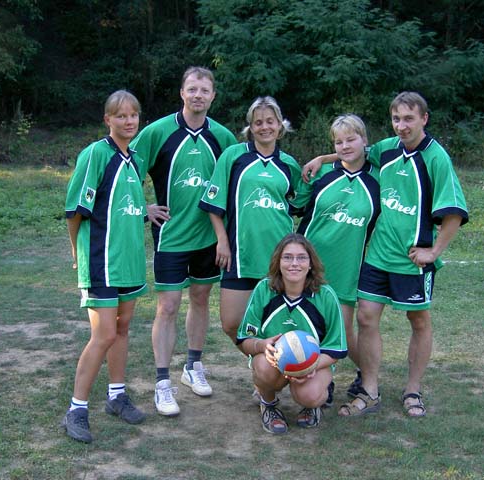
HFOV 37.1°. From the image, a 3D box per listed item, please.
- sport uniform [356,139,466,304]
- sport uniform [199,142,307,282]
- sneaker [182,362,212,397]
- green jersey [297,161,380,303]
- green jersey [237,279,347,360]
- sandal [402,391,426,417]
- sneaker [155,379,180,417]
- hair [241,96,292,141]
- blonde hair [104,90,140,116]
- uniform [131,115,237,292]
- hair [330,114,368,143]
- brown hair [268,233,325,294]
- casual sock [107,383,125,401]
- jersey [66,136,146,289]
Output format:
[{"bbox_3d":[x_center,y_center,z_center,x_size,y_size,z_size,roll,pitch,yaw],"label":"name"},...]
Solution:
[{"bbox_3d":[0.880,-0.095,3.700,0.570,0.880,0.340,3,6,25],"label":"sport uniform"},{"bbox_3d":[0.055,-0.150,3.790,0.560,0.710,0.290,-2,9,-12],"label":"sport uniform"},{"bbox_3d":[-0.262,0.801,4.150,0.105,0.120,0.290,-4,10,-23],"label":"sneaker"},{"bbox_3d":[0.514,-0.040,3.840,0.540,0.770,0.320,1,6,7],"label":"green jersey"},{"bbox_3d":[0.244,0.412,3.560,0.530,0.450,0.360,0,6,3],"label":"green jersey"},{"bbox_3d":[0.925,0.856,3.880,0.105,0.095,0.270,1,9,4],"label":"sandal"},{"bbox_3d":[-0.401,0.839,3.910,0.105,0.120,0.290,-2,9,-14],"label":"sneaker"},{"bbox_3d":[0.128,-0.635,3.770,0.250,0.220,0.220,-1,9,-8],"label":"hair"},{"bbox_3d":[-0.570,-0.631,3.410,0.170,0.160,0.200,-3,6,-25],"label":"blonde hair"},{"bbox_3d":[-0.305,-0.220,3.830,0.620,0.920,0.300,-2,9,-14],"label":"uniform"},{"bbox_3d":[0.574,-0.585,3.850,0.190,0.170,0.200,2,6,16],"label":"hair"},{"bbox_3d":[0.271,0.117,3.580,0.260,0.290,0.220,0,9,0],"label":"brown hair"},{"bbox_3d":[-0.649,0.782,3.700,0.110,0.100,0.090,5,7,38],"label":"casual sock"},{"bbox_3d":[-0.653,-0.132,3.450,0.460,0.730,0.290,-5,8,-41],"label":"jersey"}]

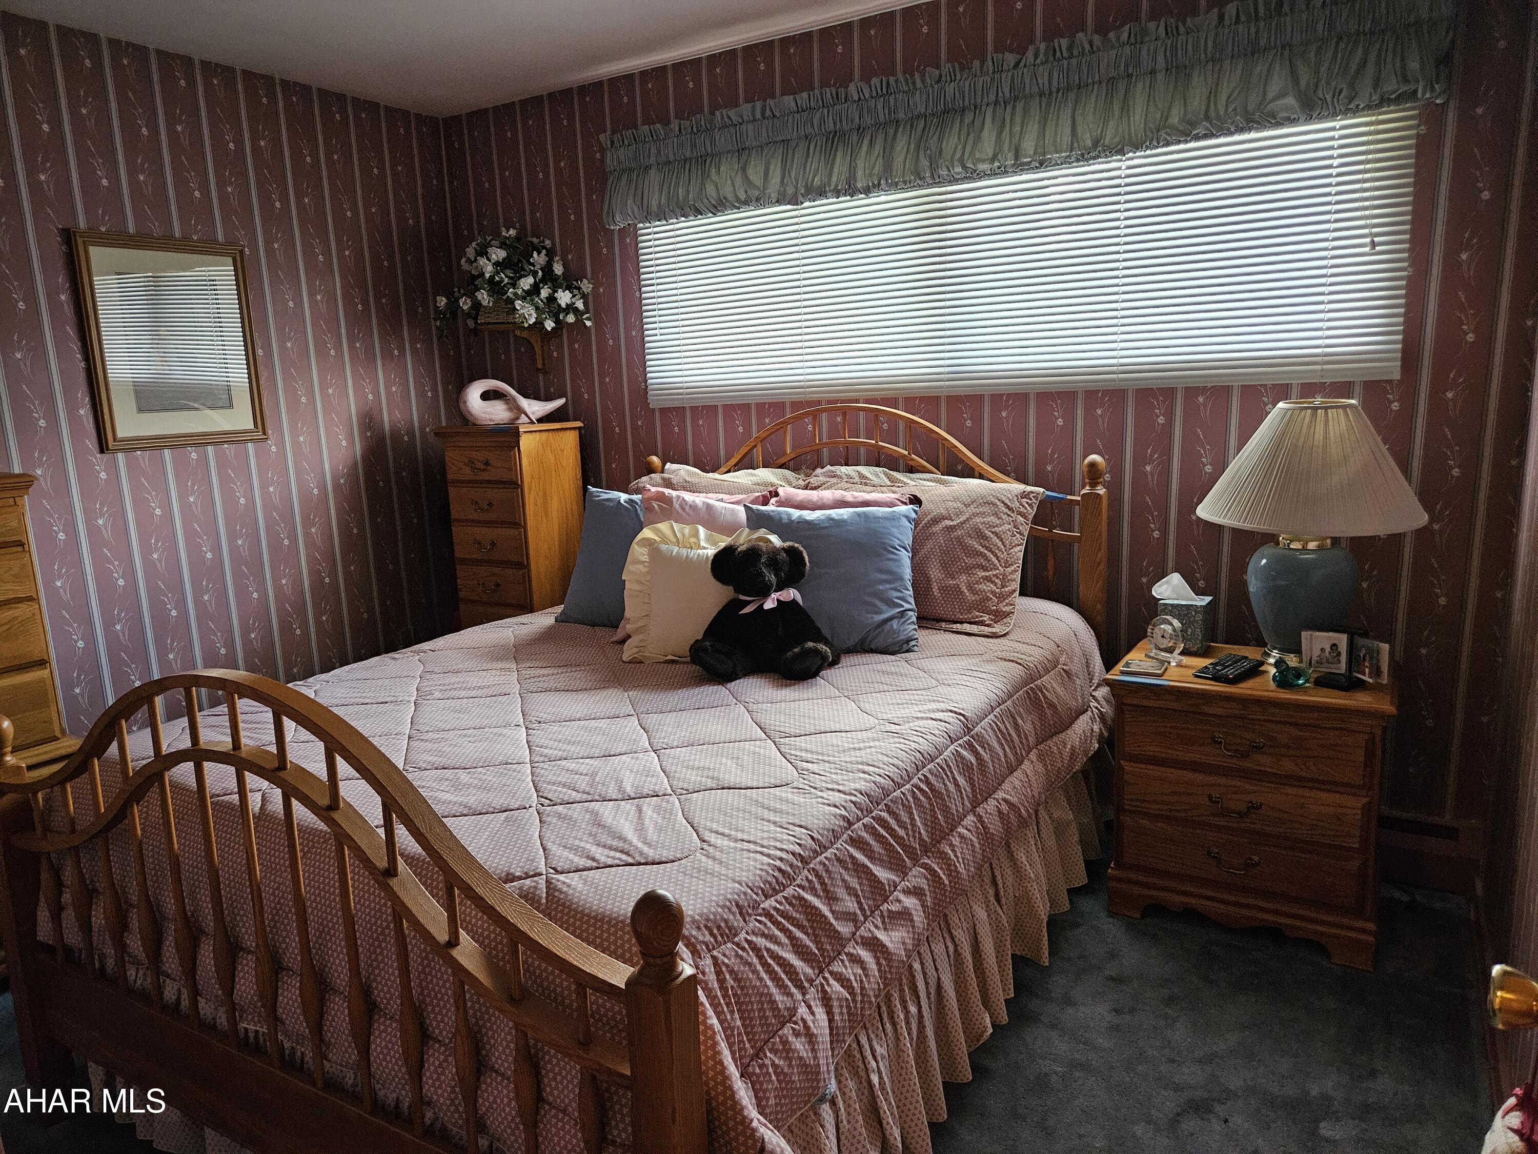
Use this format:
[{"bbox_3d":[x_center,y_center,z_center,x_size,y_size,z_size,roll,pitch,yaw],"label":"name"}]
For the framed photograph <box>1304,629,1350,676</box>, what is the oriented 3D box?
[{"bbox_3d":[1.301,0.175,2.394,0.097,0.098,0.030,5,13,31],"label":"framed photograph"}]

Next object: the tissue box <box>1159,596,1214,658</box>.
[{"bbox_3d":[1.107,0.124,2.720,0.112,0.132,0.111,5,13,31],"label":"tissue box"}]

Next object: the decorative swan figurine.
[{"bbox_3d":[-0.941,-0.644,3.763,0.400,0.164,0.140,-1,11,6],"label":"decorative swan figurine"}]

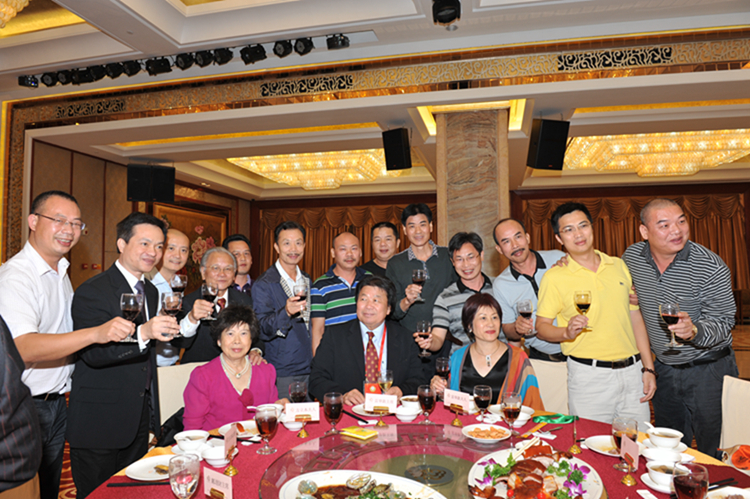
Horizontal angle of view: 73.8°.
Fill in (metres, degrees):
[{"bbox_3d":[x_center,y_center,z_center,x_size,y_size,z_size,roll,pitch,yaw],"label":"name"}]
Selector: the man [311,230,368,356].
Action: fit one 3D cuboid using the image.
[{"bbox_3d":[-0.163,0.718,3.031,0.500,1.630,0.320,0,-3,-6],"label":"man"}]

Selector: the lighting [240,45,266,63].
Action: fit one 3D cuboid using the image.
[{"bbox_3d":[-1.422,-2.283,5.850,0.270,0.200,0.200,-11,-3,-12],"label":"lighting"}]

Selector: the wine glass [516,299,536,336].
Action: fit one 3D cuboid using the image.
[{"bbox_3d":[0.714,0.318,2.340,0.068,0.160,0.068,-11,2,0],"label":"wine glass"}]

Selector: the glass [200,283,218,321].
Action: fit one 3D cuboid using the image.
[{"bbox_3d":[-0.714,0.225,2.160,0.071,0.153,0.071,0,-3,0],"label":"glass"}]

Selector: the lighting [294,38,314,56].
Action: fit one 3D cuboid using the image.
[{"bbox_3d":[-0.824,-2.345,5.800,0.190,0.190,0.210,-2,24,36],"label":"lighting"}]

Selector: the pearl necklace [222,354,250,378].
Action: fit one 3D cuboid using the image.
[{"bbox_3d":[-0.638,0.532,2.290,0.138,0.115,0.125,1,-3,-24],"label":"pearl necklace"}]

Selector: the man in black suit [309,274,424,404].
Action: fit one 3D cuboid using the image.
[{"bbox_3d":[-0.035,0.799,2.346,0.600,1.340,0.750,0,-3,-5],"label":"man in black suit"}]

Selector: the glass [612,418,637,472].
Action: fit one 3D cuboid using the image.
[{"bbox_3d":[0.789,0.613,1.575,0.073,0.157,0.073,0,-3,0],"label":"glass"}]

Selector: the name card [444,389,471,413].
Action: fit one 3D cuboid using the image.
[{"bbox_3d":[0.325,0.600,1.985,0.120,0.068,0.008,-3,-4,42],"label":"name card"}]

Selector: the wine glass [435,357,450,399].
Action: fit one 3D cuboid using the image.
[{"bbox_3d":[0.304,0.569,2.220,0.066,0.168,0.066,0,-3,0],"label":"wine glass"}]

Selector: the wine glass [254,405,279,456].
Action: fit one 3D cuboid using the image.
[{"bbox_3d":[-0.366,0.612,1.696,0.075,0.144,0.075,0,-3,0],"label":"wine glass"}]

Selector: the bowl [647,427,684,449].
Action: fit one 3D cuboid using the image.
[{"bbox_3d":[1.012,0.659,1.740,0.114,0.051,0.114,0,-3,0],"label":"bowl"}]

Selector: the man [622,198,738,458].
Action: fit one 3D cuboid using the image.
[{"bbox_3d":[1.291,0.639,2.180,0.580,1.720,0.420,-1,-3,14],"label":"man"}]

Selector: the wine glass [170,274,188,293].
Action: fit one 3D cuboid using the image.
[{"bbox_3d":[-0.872,0.191,2.230,0.072,0.152,0.072,0,-3,0],"label":"wine glass"}]

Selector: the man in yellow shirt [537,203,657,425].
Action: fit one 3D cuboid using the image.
[{"bbox_3d":[0.994,0.629,2.253,0.520,1.680,0.420,0,-3,7],"label":"man in yellow shirt"}]

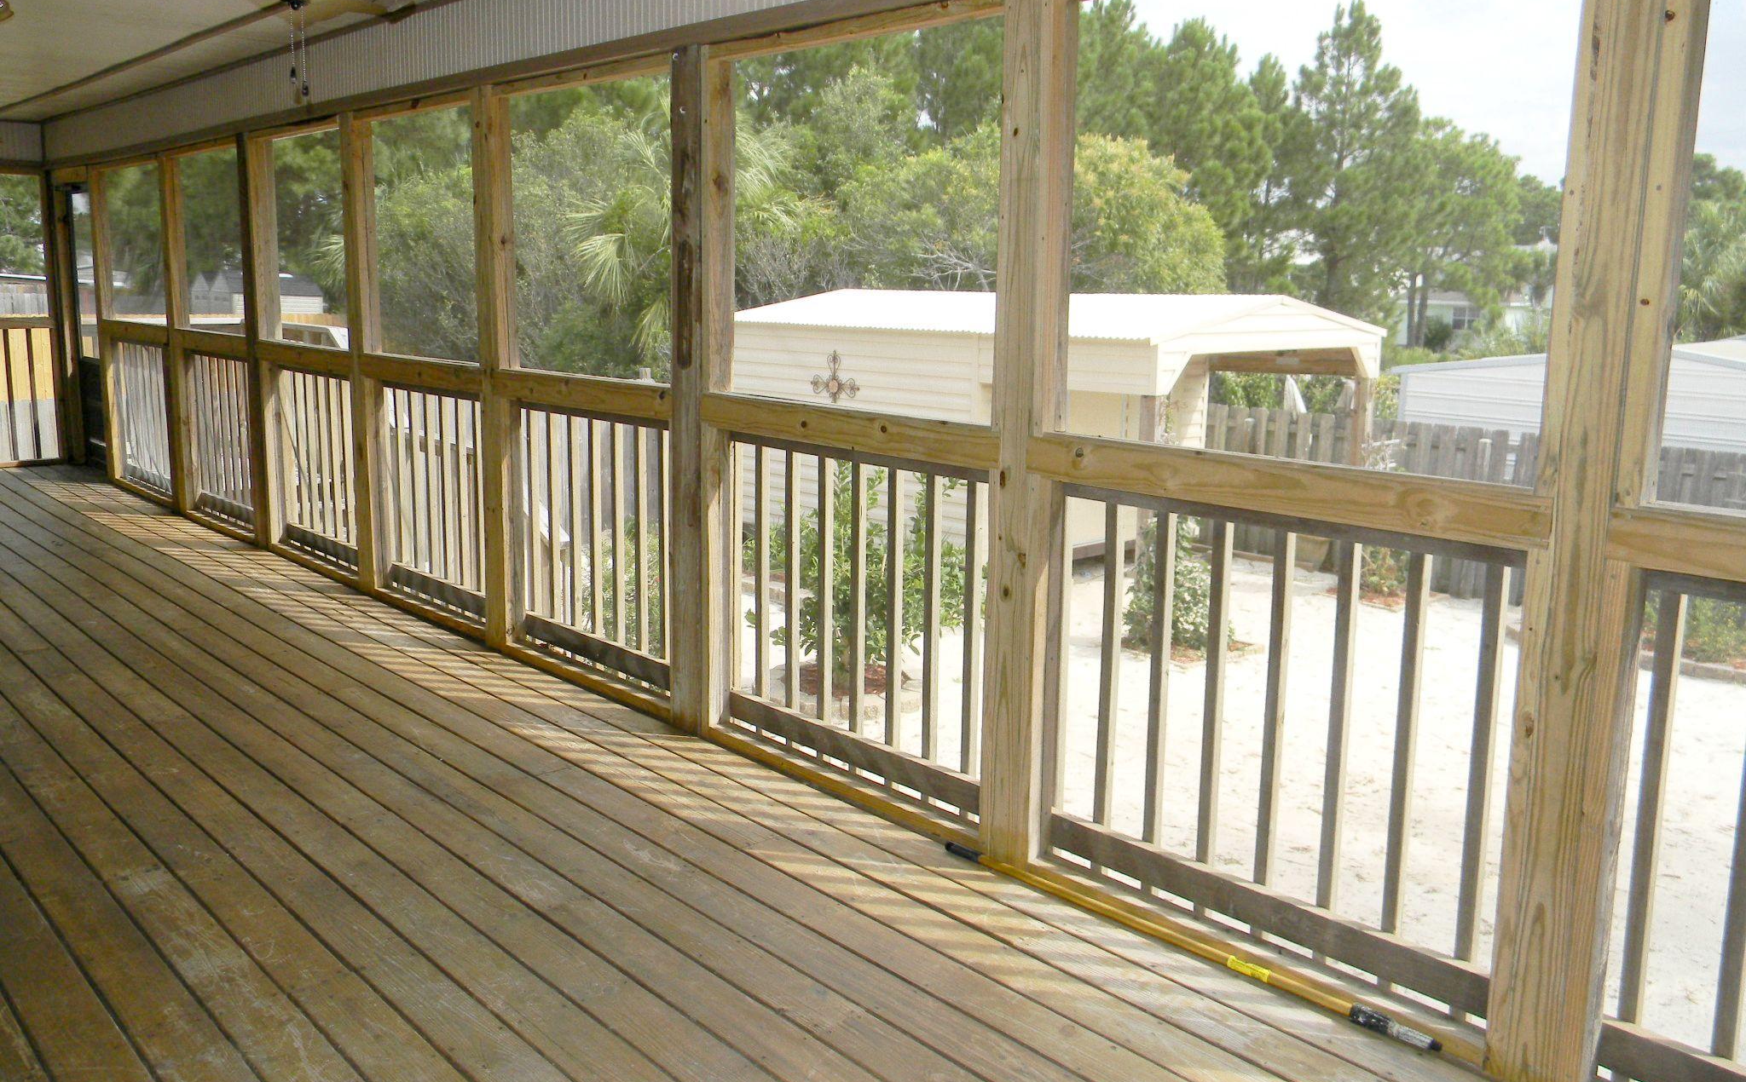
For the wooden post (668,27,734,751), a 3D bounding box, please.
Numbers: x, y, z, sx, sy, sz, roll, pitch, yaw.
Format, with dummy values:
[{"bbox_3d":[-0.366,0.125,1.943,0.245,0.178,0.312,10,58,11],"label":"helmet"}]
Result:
[{"bbox_3d":[-0.527,-0.430,4.345,0.130,2.090,0.160,-8,13,-41],"label":"wooden post"}]

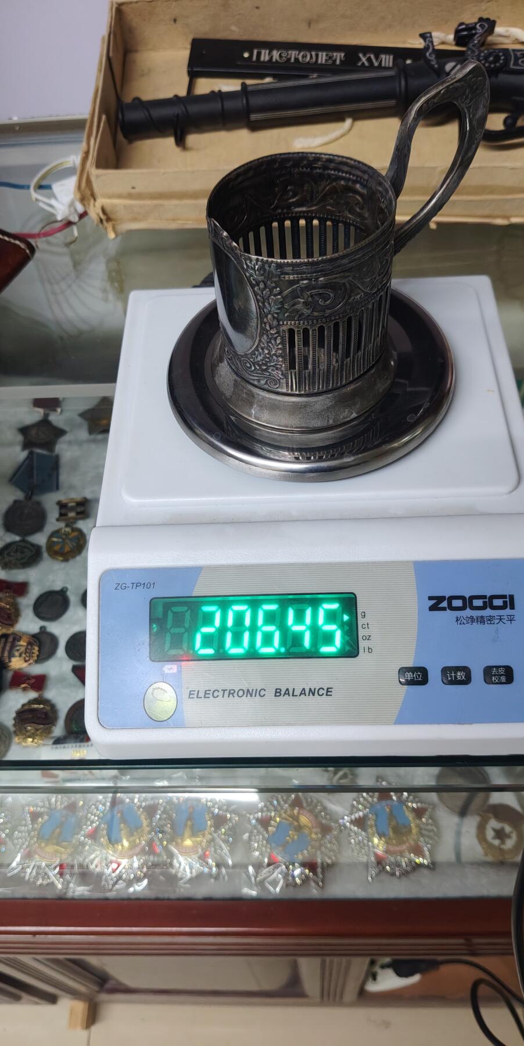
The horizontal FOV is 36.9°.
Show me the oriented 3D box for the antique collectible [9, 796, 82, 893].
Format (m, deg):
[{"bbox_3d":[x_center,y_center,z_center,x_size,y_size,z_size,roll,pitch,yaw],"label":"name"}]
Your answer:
[{"bbox_3d":[-0.158,0.236,0.584,0.068,0.008,0.070,17,57,15],"label":"antique collectible"}]

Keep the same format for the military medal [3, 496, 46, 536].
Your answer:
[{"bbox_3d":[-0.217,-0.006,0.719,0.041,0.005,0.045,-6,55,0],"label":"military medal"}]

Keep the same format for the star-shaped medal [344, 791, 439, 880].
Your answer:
[{"bbox_3d":[0.089,0.213,0.543,0.065,0.008,0.065,-8,55,-2],"label":"star-shaped medal"}]

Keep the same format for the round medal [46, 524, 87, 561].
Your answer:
[{"bbox_3d":[-0.185,0.018,0.744,0.037,0.004,0.042,-3,54,1],"label":"round medal"}]

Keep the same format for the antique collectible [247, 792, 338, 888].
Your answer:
[{"bbox_3d":[0.022,0.219,0.543,0.065,0.008,0.065,-40,62,-22],"label":"antique collectible"}]

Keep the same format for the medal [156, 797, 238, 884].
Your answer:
[{"bbox_3d":[-0.046,0.219,0.548,0.065,0.008,0.065,-3,55,2],"label":"medal"}]

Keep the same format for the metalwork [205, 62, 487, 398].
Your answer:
[{"bbox_3d":[0.032,-0.116,0.319,0.118,0.112,0.080,-20,56,-10],"label":"metalwork"}]

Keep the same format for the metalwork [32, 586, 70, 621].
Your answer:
[{"bbox_3d":[-0.189,0.073,0.706,0.033,0.003,0.037,24,59,19],"label":"metalwork"}]

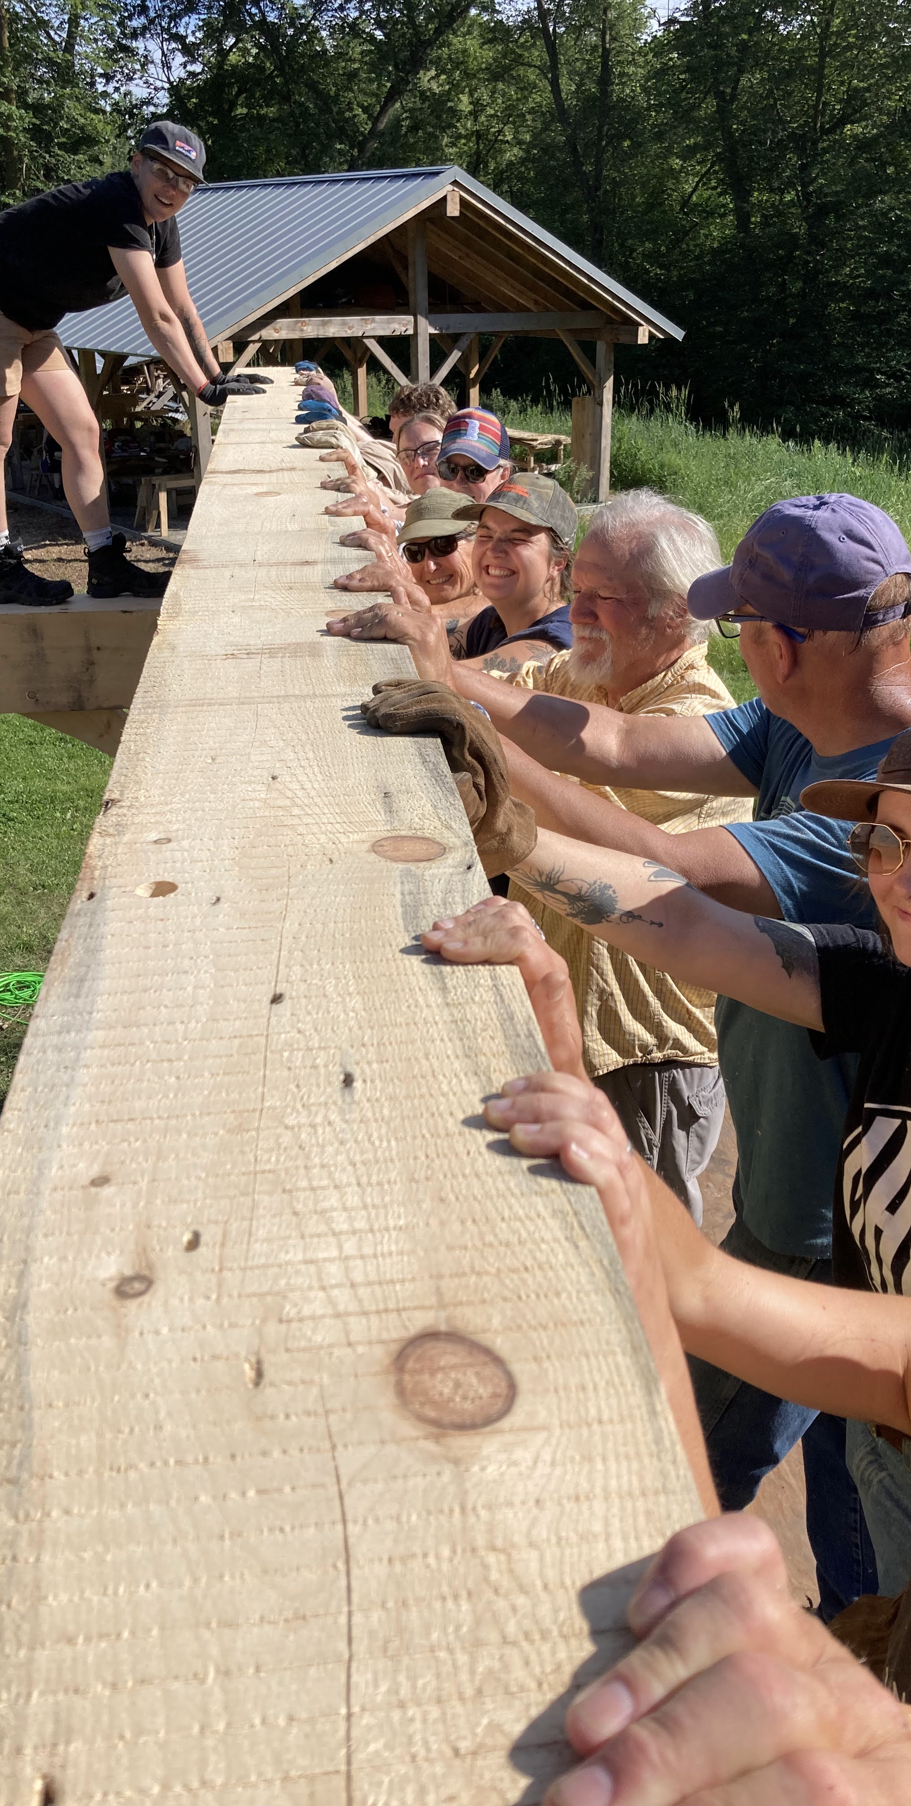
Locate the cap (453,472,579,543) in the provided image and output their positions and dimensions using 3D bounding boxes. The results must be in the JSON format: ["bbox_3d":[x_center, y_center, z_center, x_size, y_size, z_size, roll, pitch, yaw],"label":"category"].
[{"bbox_3d":[0.112,-0.734,2.720,0.180,0.140,0.260,16,19,32],"label":"cap"}]

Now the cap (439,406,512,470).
[{"bbox_3d":[0.047,-1.149,3.620,0.175,0.150,0.260,18,29,18],"label":"cap"}]

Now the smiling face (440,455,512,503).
[{"bbox_3d":[0.040,-1.025,3.580,0.150,0.170,0.140,16,28,19],"label":"smiling face"}]

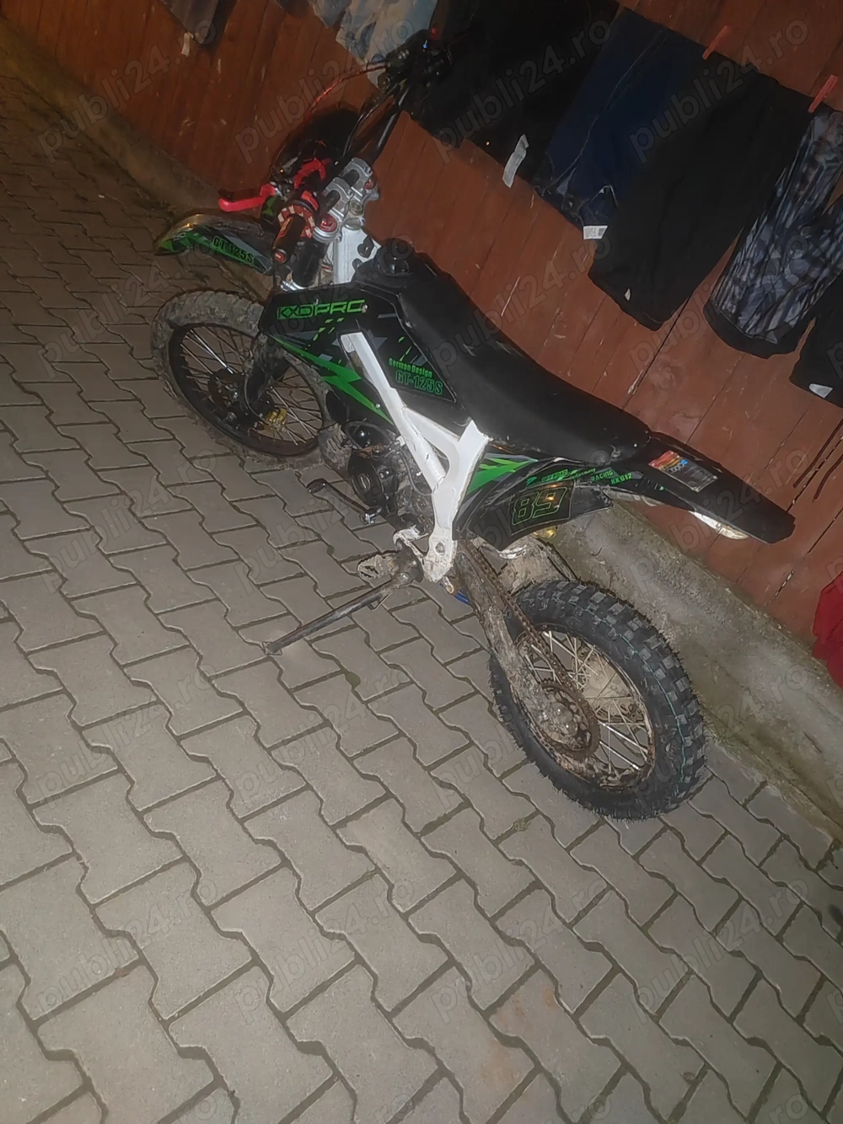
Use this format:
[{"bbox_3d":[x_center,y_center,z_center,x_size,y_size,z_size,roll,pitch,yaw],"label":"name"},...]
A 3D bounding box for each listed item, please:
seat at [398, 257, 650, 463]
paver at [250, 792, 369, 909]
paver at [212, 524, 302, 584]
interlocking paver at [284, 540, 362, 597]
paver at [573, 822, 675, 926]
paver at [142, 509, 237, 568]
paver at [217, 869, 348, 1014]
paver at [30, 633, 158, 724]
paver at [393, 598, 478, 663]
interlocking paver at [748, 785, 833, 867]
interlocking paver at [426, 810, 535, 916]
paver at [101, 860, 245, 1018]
[{"bbox_3d":[0.171,-0.343,1.638,0.200,0.145,0.590,-25,56,-35],"label":"seat"},{"bbox_3d":[-0.209,0.528,1.580,0.199,0.060,0.163,43,35,25],"label":"paver"},{"bbox_3d":[-0.422,0.000,2.191,0.197,0.060,0.162,43,34,26],"label":"paver"},{"bbox_3d":[-0.263,0.038,2.280,0.198,0.066,0.164,43,35,25],"label":"interlocking paver"},{"bbox_3d":[0.404,0.659,1.818,0.197,0.060,0.162,43,34,26],"label":"paver"},{"bbox_3d":[-0.568,-0.037,2.124,0.197,0.060,0.162,43,34,25],"label":"paver"},{"bbox_3d":[-0.233,0.621,1.423,0.199,0.060,0.163,43,35,25],"label":"paver"},{"bbox_3d":[-0.638,0.246,1.691,0.198,0.066,0.164,43,35,25],"label":"paver"},{"bbox_3d":[0.026,0.198,2.257,0.198,0.066,0.164,43,35,25],"label":"paver"},{"bbox_3d":[0.901,0.678,2.187,0.198,0.060,0.163,43,35,25],"label":"interlocking paver"},{"bbox_3d":[0.101,0.601,1.713,0.198,0.066,0.164,43,35,25],"label":"interlocking paver"},{"bbox_3d":[-0.383,0.582,1.335,0.197,0.060,0.162,43,34,26],"label":"paver"}]

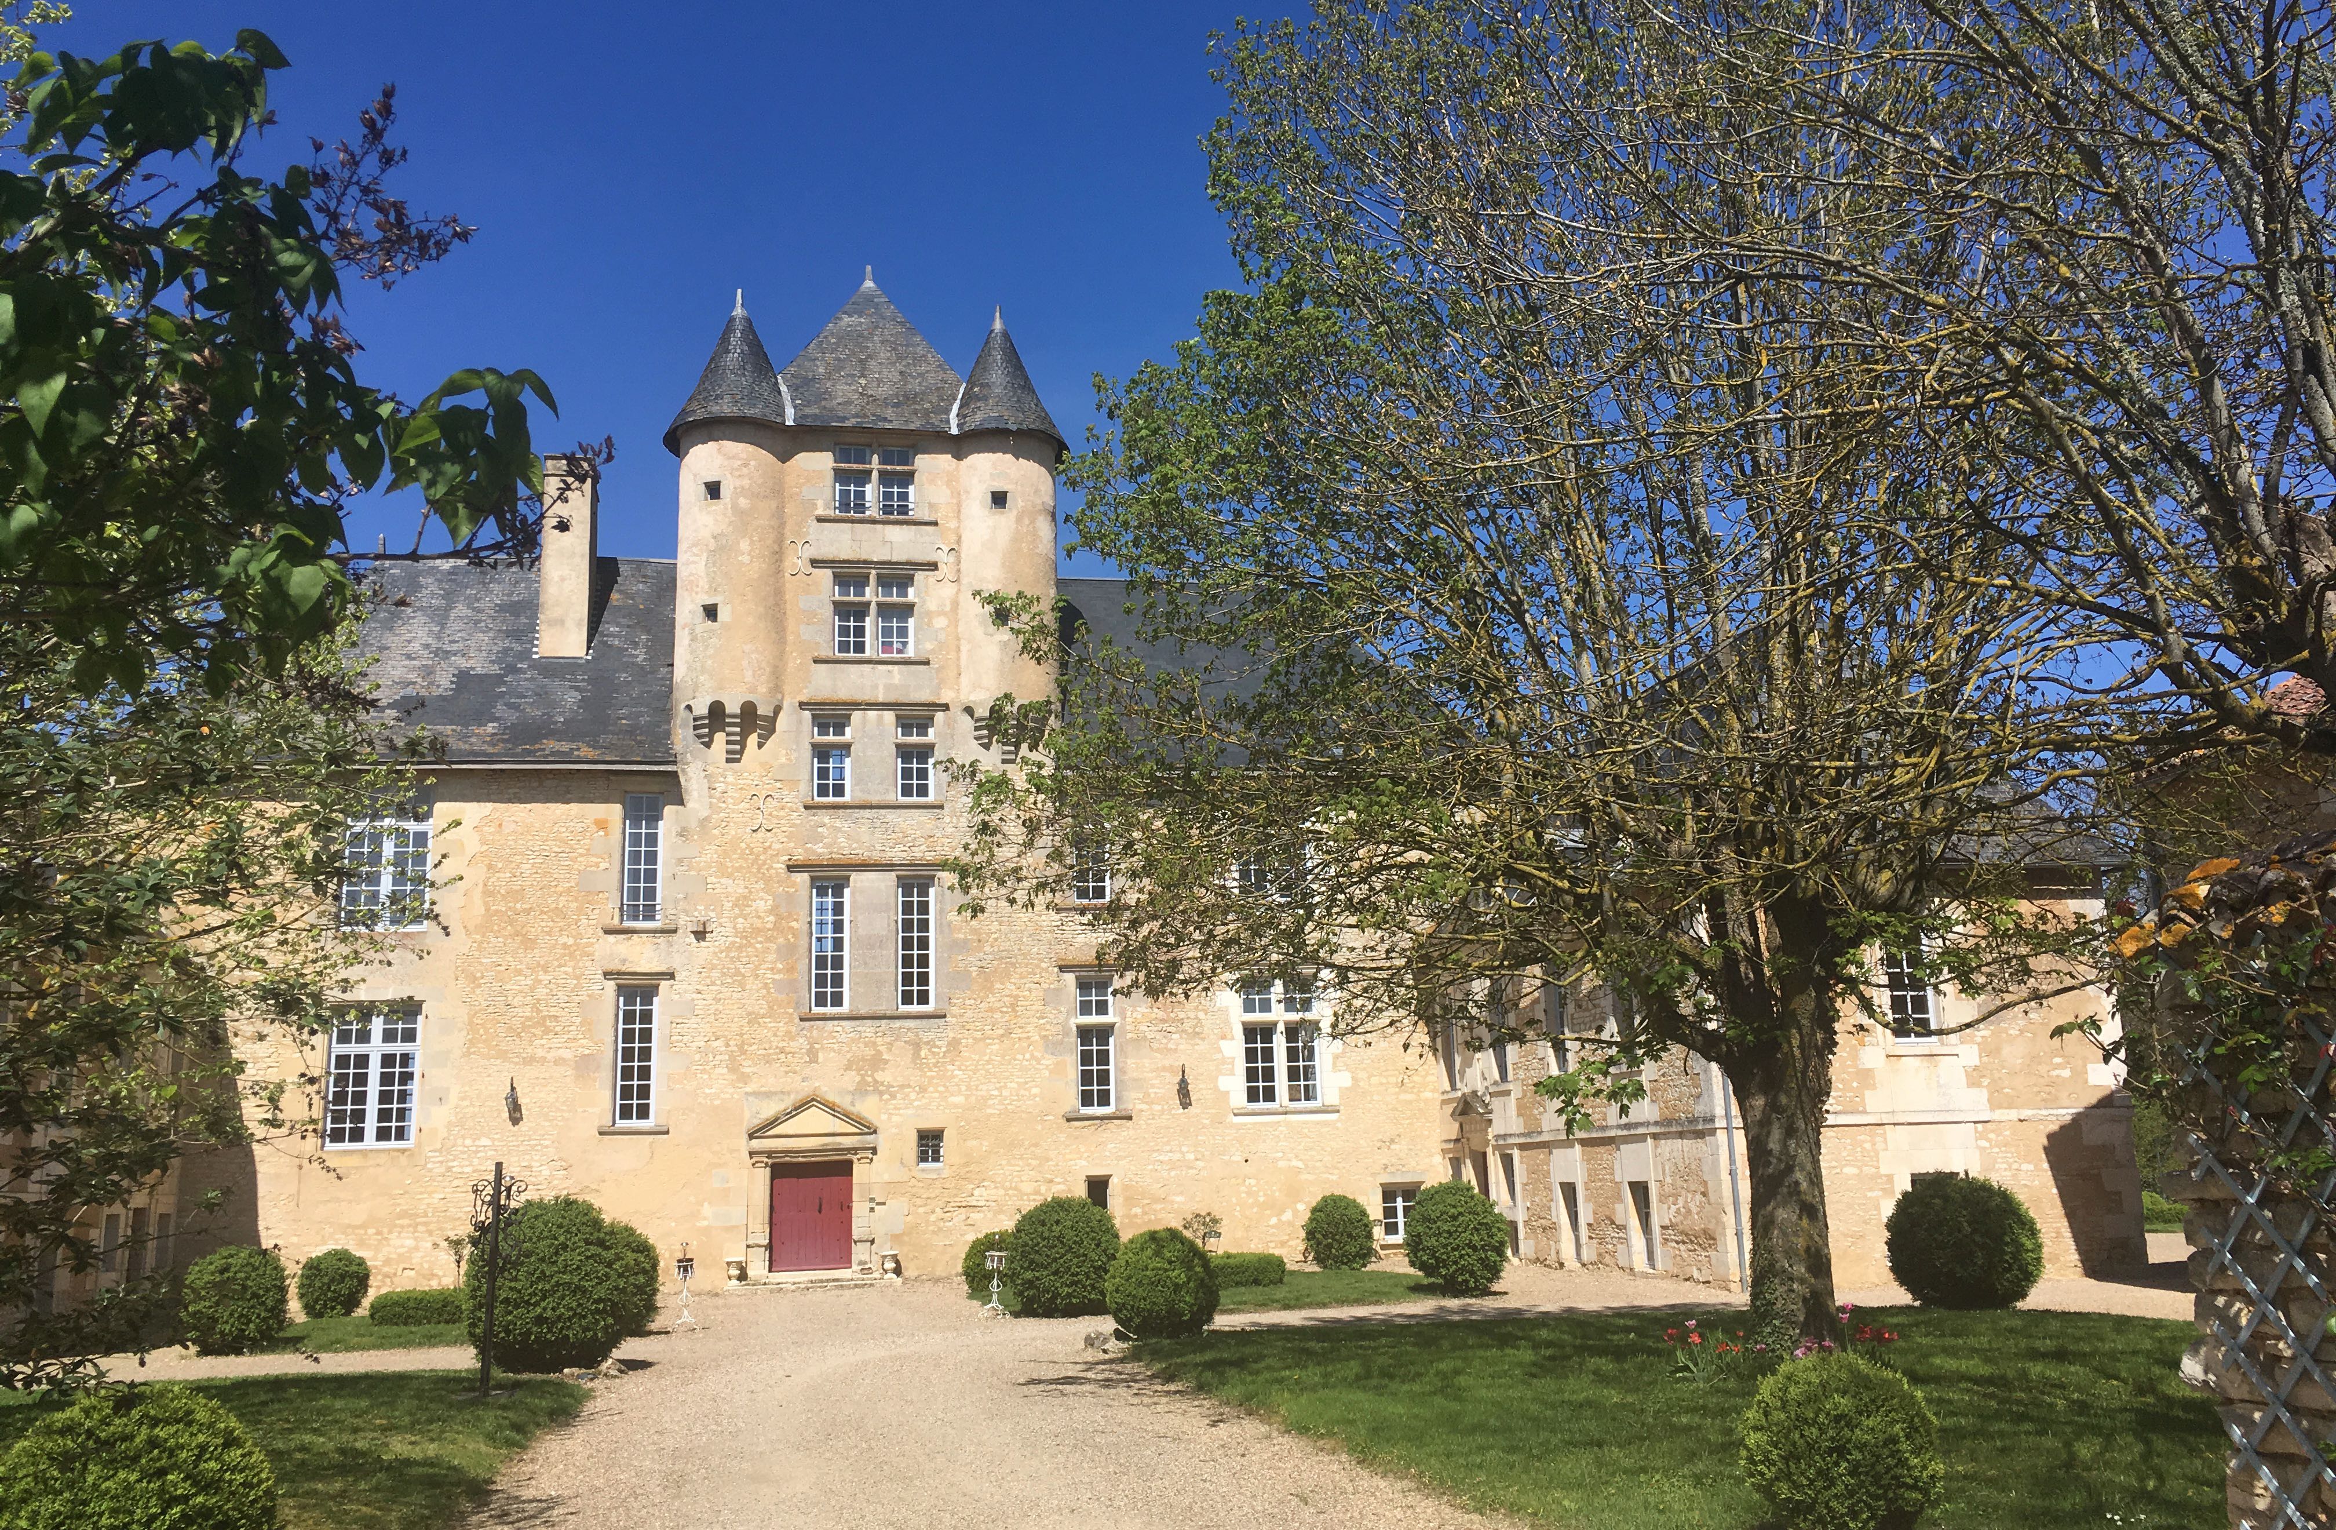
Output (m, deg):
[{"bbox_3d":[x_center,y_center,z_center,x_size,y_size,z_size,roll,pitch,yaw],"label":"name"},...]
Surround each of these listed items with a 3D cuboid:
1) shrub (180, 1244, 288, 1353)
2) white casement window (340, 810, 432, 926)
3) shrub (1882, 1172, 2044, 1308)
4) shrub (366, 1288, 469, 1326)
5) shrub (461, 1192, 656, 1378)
[{"bbox_3d":[-11.758,6.729,24.705,1.262,1.328,1.262,0,-12,-11],"label":"shrub"},{"bbox_3d":[-15.370,1.970,38.626,1.620,2.619,0.200,0,-12,-11],"label":"white casement window"},{"bbox_3d":[9.252,5.550,22.888,1.714,1.524,1.714,0,-12,-11],"label":"shrub"},{"bbox_3d":[-11.196,8.152,29.607,1.700,0.580,1.050,0,-12,-11],"label":"shrub"},{"bbox_3d":[-6.495,5.518,20.981,1.850,1.786,1.800,0,-12,-11],"label":"shrub"}]

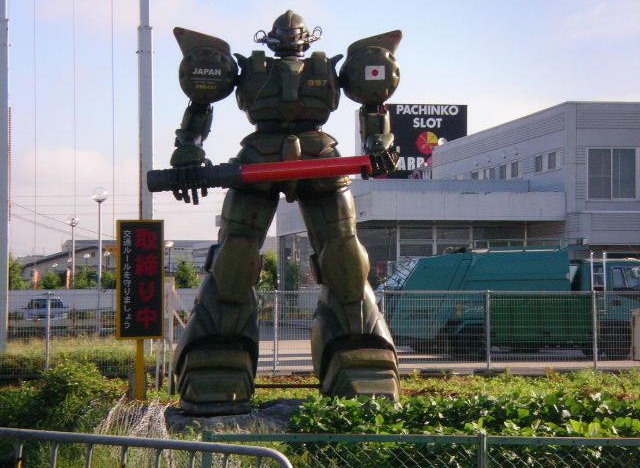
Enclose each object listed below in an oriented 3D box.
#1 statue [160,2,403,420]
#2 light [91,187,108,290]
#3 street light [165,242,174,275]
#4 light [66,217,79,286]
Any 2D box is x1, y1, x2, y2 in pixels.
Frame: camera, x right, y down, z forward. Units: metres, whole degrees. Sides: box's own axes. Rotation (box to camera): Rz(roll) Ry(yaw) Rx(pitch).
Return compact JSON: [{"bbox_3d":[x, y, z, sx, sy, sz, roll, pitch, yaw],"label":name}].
[{"bbox_3d":[-0.460,-0.300,22.700,3.050,5.170,1.600,0,-2,-3],"label":"statue"},{"bbox_3d":[-7.520,0.860,60.050,0.520,4.950,0.520,0,-2,0],"label":"light"},{"bbox_3d":[-11.820,3.000,138.000,0.520,4.900,0.520,0,-2,0],"label":"street light"},{"bbox_3d":[-11.950,1.650,85.100,0.520,4.900,0.520,0,-2,0],"label":"light"}]

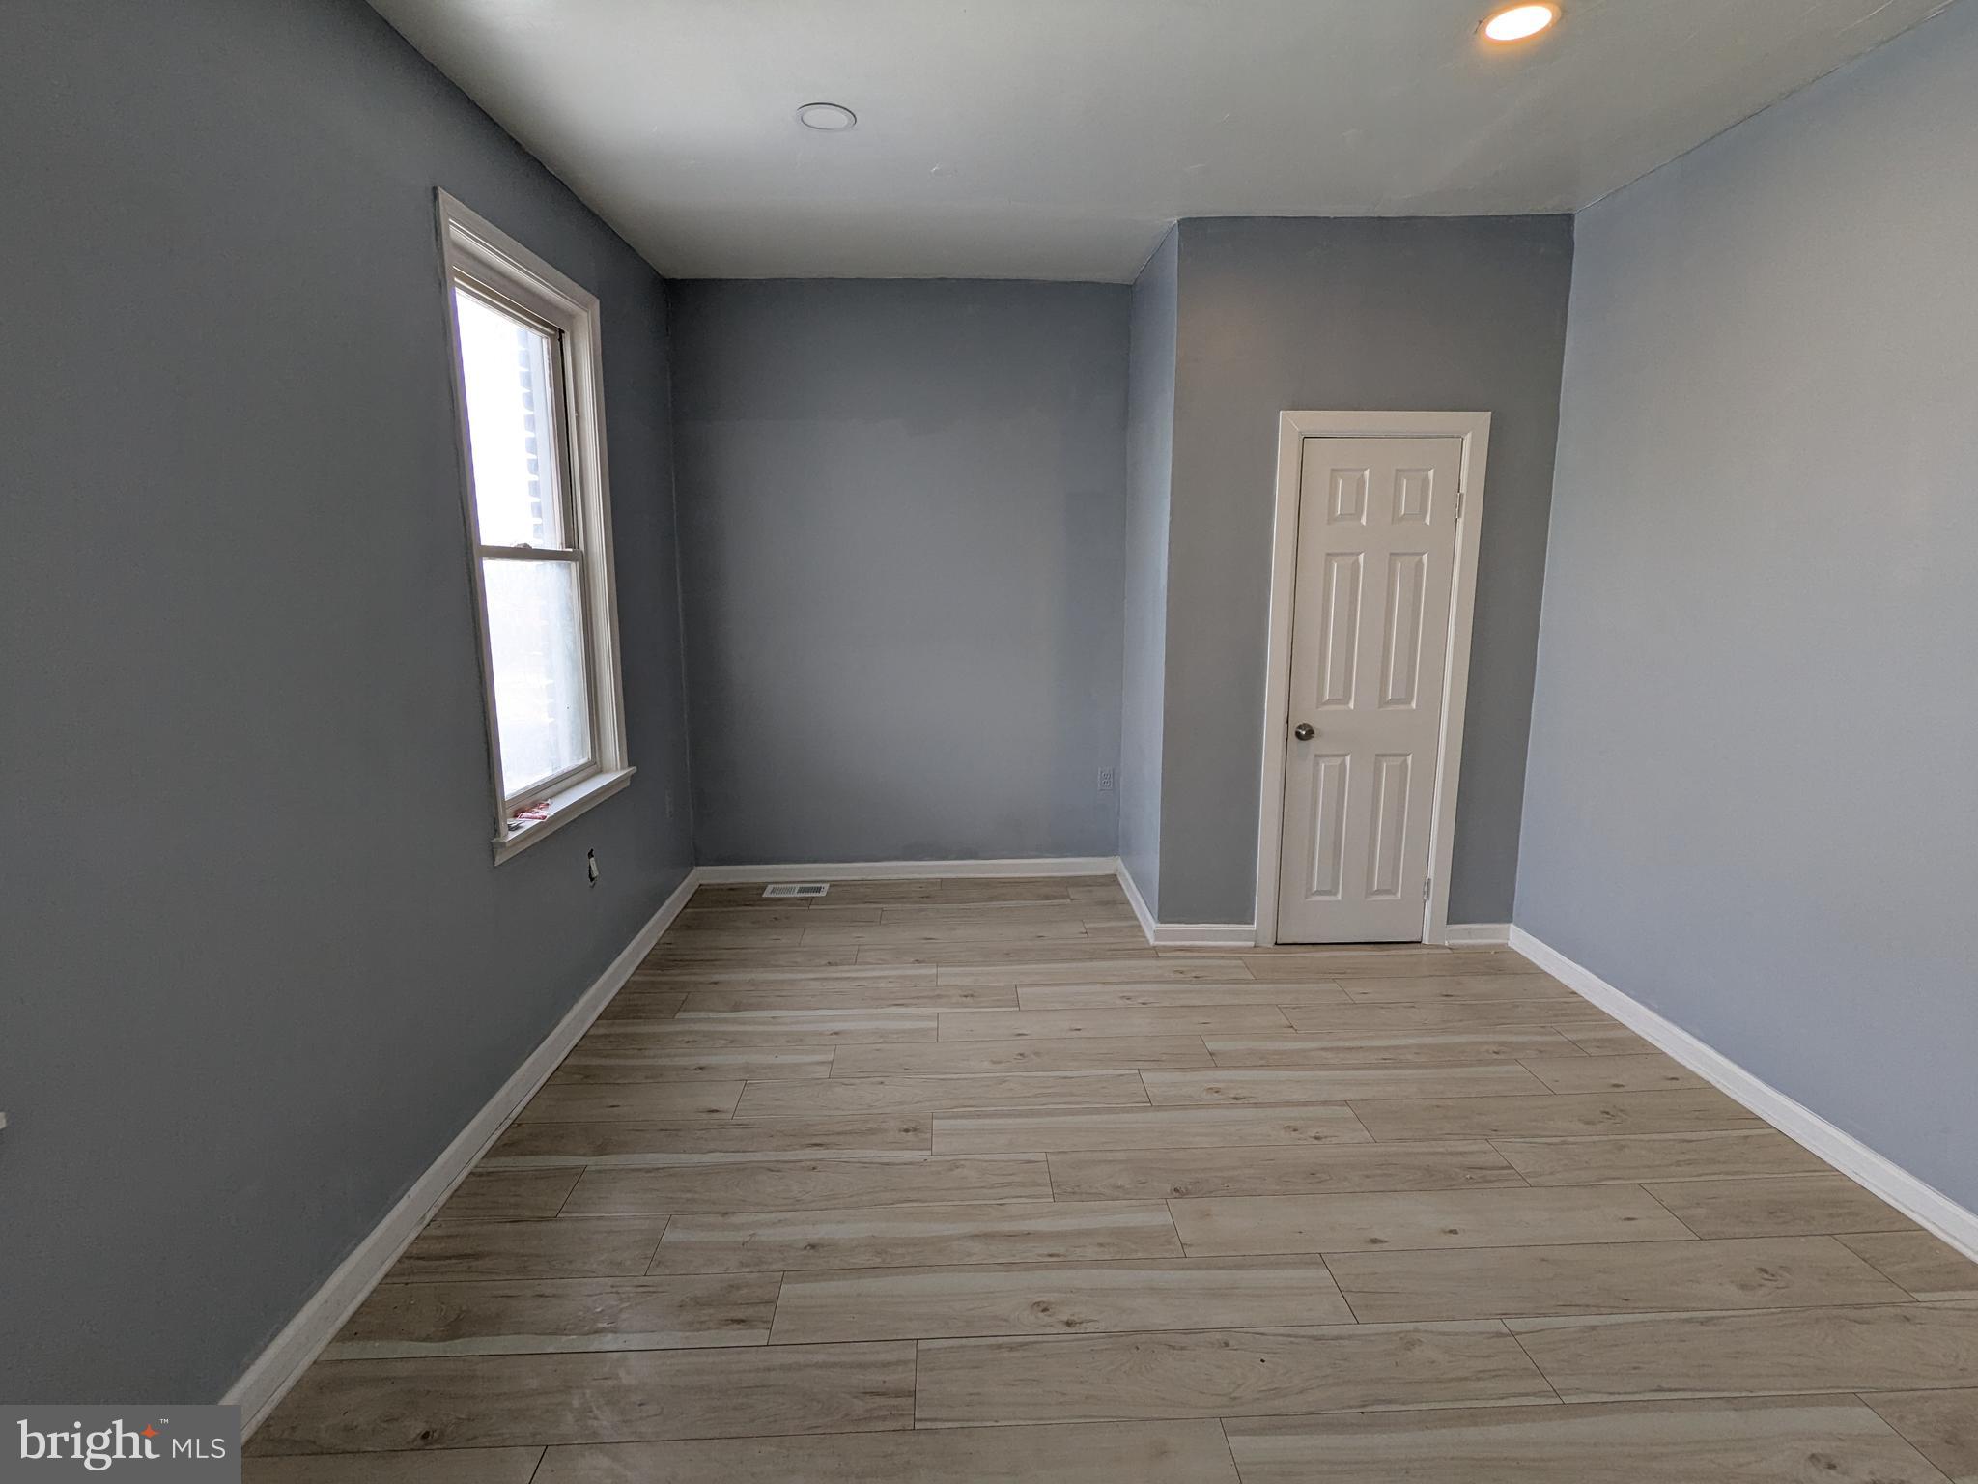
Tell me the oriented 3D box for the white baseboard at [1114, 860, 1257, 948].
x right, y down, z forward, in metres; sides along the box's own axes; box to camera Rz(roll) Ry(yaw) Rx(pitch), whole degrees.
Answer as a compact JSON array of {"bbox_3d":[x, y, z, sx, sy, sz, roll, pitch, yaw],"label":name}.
[{"bbox_3d":[0.887,0.731,4.279,0.426,0.087,0.921,-1,11,-2],"label":"white baseboard"}]

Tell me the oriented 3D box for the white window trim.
[{"bbox_3d":[-1.438,-0.604,2.935,0.132,1.779,1.124,-1,11,-2],"label":"white window trim"}]

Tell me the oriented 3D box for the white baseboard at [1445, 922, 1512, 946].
[{"bbox_3d":[2.058,0.803,3.844,0.248,0.087,0.020,-1,11,-2],"label":"white baseboard"}]

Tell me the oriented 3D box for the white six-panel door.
[{"bbox_3d":[1.513,-0.157,3.690,0.609,2.030,0.036,-1,11,-2],"label":"white six-panel door"}]

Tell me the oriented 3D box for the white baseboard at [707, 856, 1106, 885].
[{"bbox_3d":[-0.398,0.664,4.689,2.131,0.087,0.020,-1,11,-2],"label":"white baseboard"}]

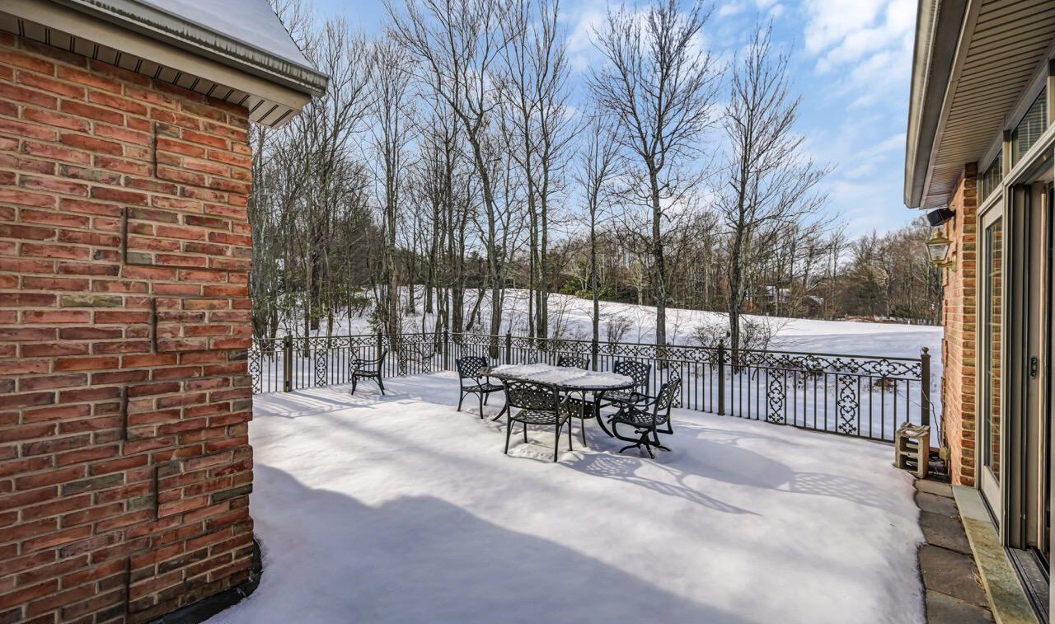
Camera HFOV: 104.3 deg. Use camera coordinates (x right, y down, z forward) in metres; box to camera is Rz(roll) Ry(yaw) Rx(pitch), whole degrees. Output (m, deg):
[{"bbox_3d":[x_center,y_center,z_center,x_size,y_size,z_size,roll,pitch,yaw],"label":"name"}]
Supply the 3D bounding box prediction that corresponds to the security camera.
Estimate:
[{"bbox_3d":[3.982,-0.910,3.950,0.180,0.115,0.160,-28,-18,38],"label":"security camera"}]

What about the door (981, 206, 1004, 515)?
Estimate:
[{"bbox_3d":[3.537,0.355,3.079,0.070,2.293,0.930,0,1,42],"label":"door"}]

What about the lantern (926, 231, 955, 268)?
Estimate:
[{"bbox_3d":[3.936,-0.587,3.897,0.200,0.385,0.180,0,1,42],"label":"lantern"}]

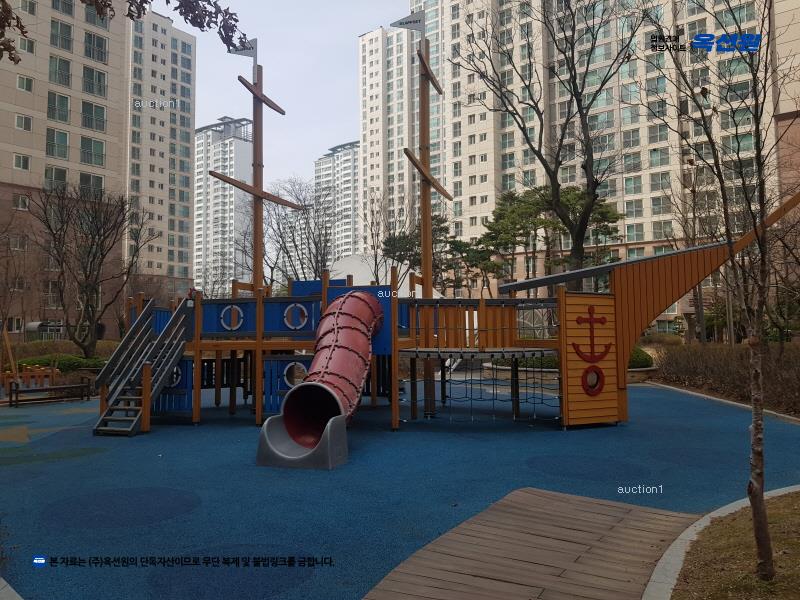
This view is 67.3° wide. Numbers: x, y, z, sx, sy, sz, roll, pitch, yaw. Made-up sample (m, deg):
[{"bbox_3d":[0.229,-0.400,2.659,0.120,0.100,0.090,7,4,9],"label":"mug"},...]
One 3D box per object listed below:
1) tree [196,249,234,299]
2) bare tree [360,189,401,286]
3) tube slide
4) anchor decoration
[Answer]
[{"bbox_3d":[-7.972,0.460,25.829,1.644,5.387,1.644,0,-4,0],"label":"tree"},{"bbox_3d":[-0.796,-0.797,24.756,1.664,7.700,1.664,0,-4,0],"label":"bare tree"},{"bbox_3d":[-0.884,0.922,8.530,1.030,2.250,2.960,-1,-4,16],"label":"tube slide"},{"bbox_3d":[3.246,0.860,10.079,0.937,1.524,0.050,2,-4,-29],"label":"anchor decoration"}]

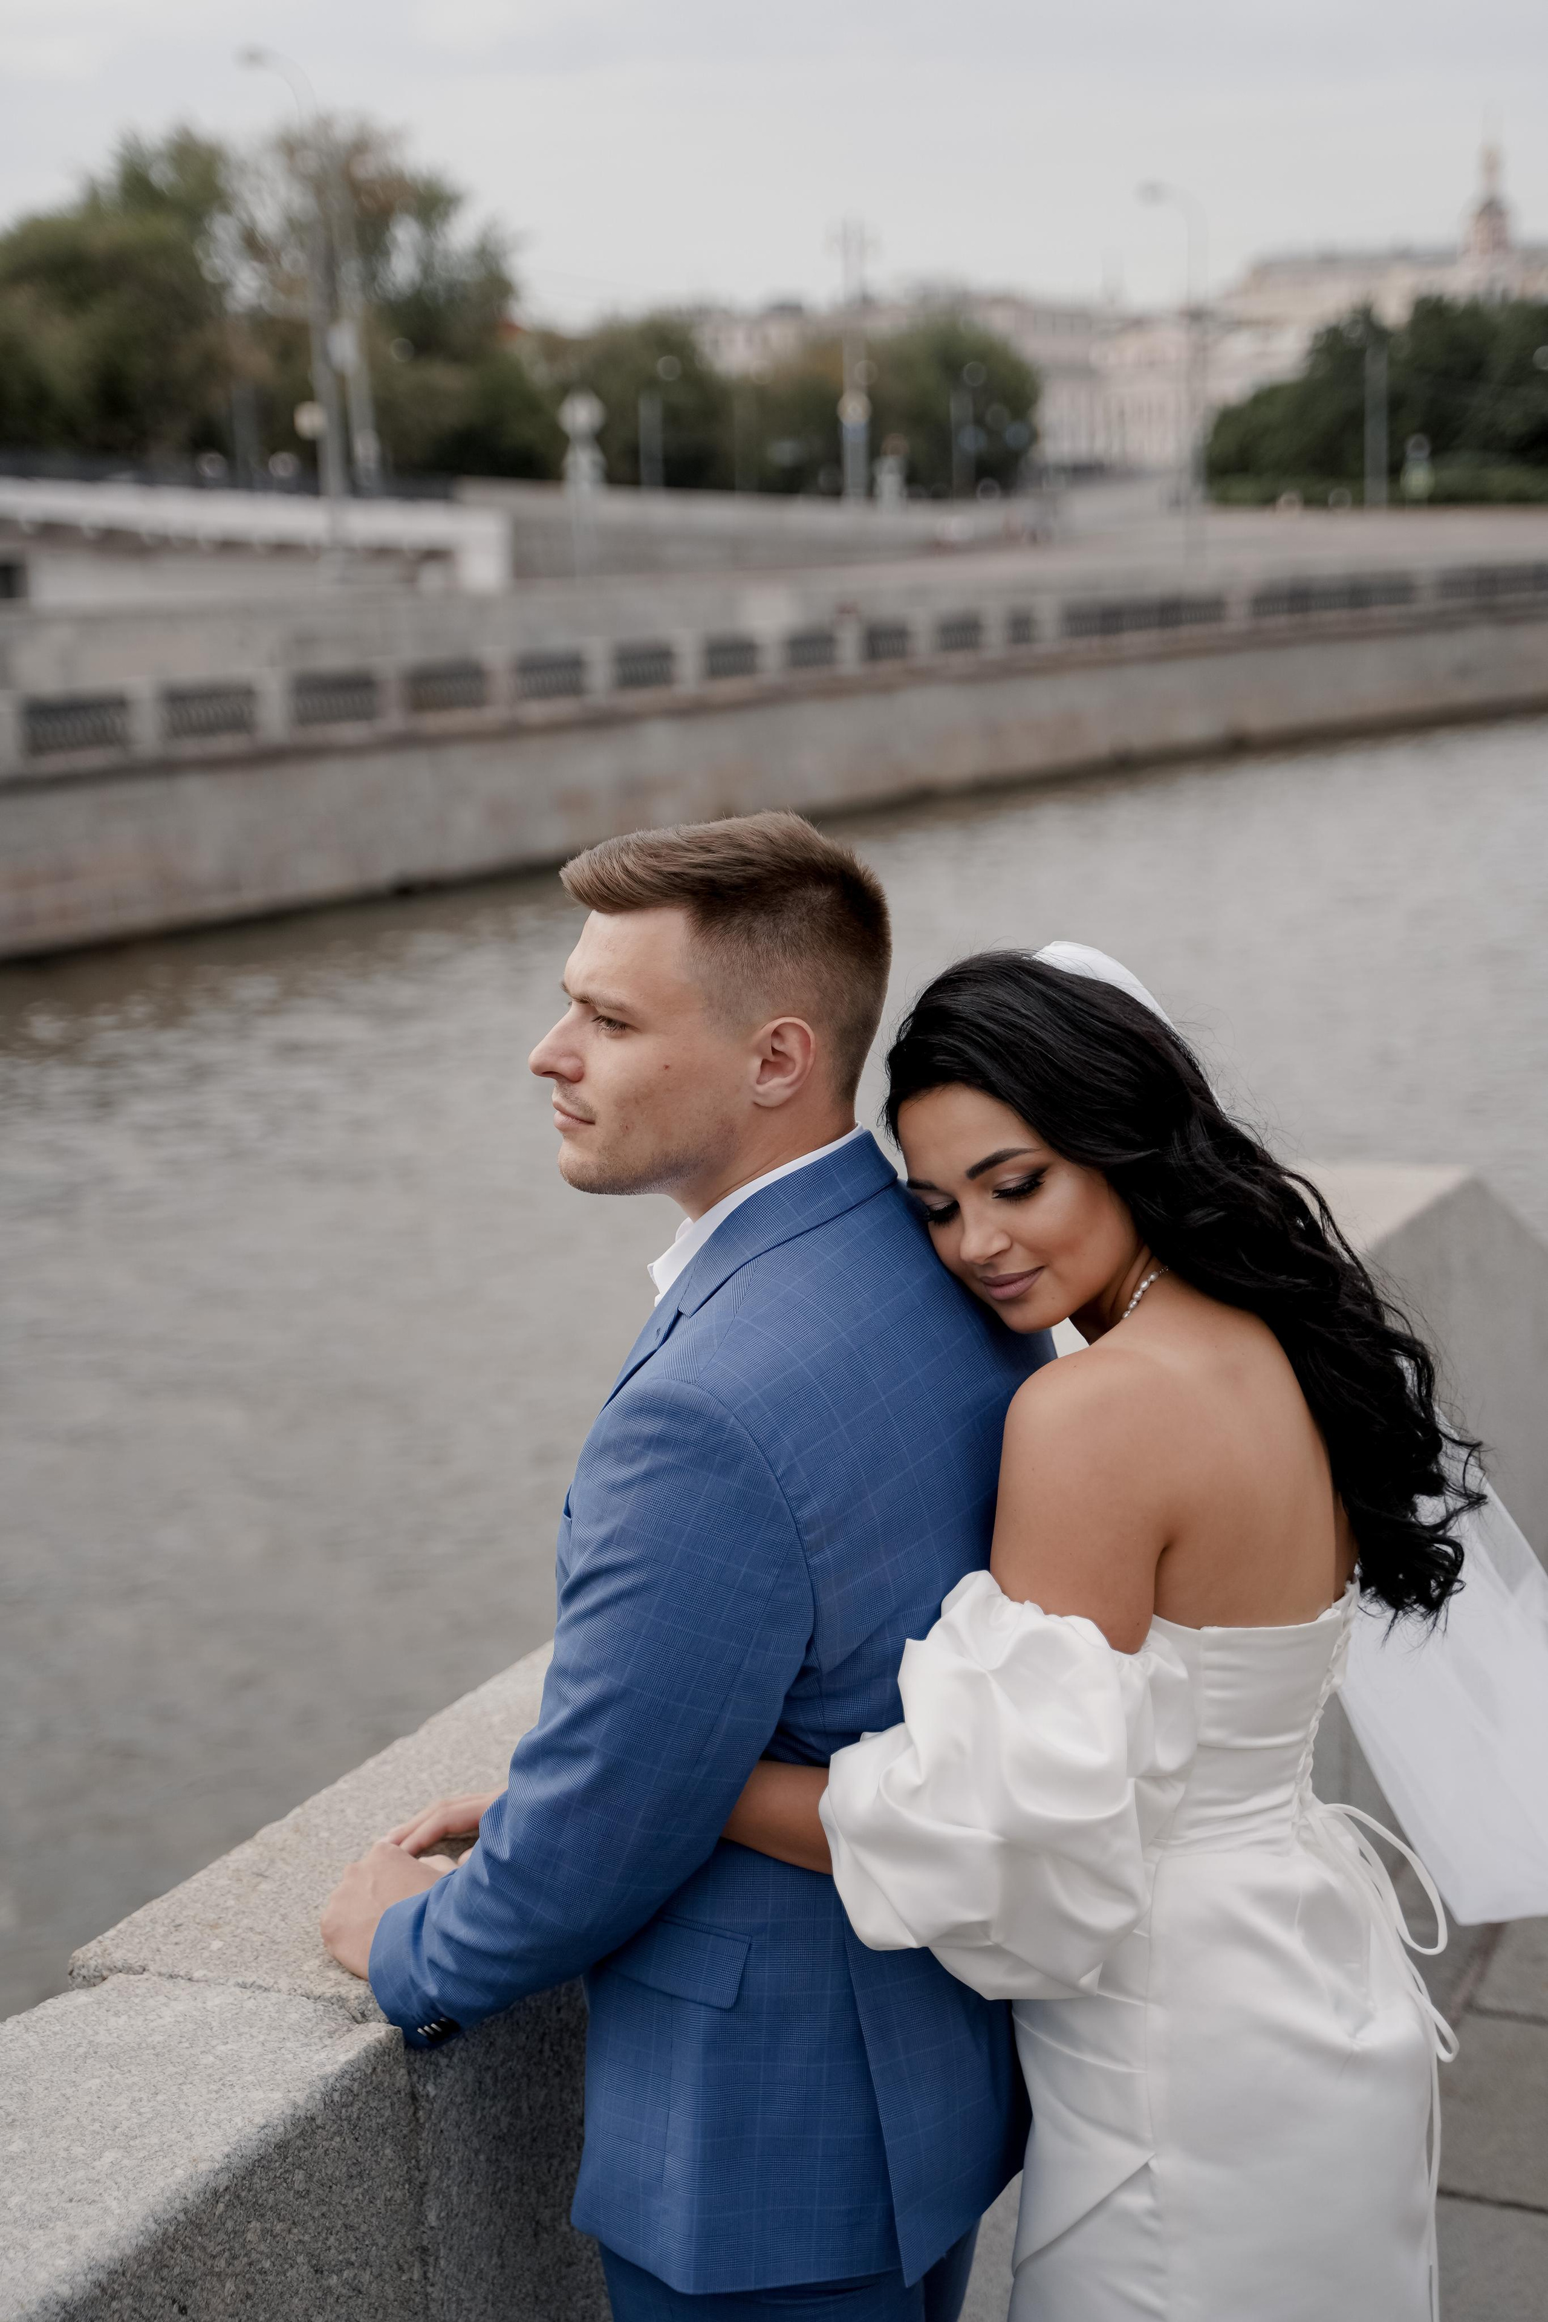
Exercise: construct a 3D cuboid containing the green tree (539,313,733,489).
[{"bbox_3d":[-4.606,-25.023,112.000,6.400,6.600,6.200,-1,12,0],"label":"green tree"}]

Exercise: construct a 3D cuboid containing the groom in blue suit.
[{"bbox_3d":[0.019,0.650,2.432,0.485,1.820,0.510,6,14,31],"label":"groom in blue suit"}]

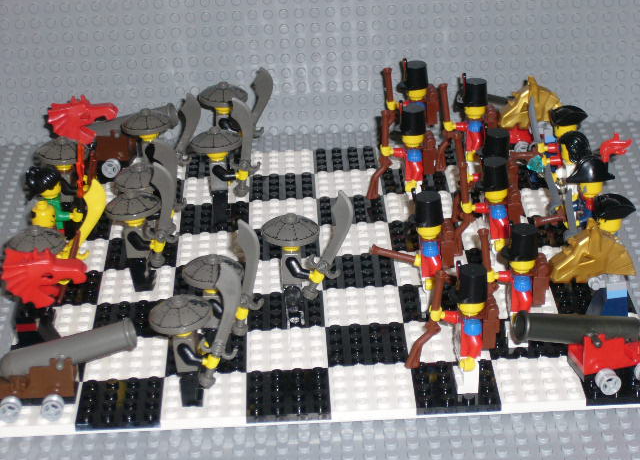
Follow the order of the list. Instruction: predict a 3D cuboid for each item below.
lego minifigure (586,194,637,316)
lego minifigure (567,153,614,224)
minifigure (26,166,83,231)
[{"bbox_3d":[0.119,0.008,0.736,0.020,0.045,0.024,-3,26,0],"label":"lego minifigure"},{"bbox_3d":[0.116,-0.009,0.768,0.021,0.049,0.023,-3,26,0],"label":"lego minifigure"},{"bbox_3d":[-0.117,-0.008,0.796,0.025,0.044,0.022,-3,26,0],"label":"minifigure"}]

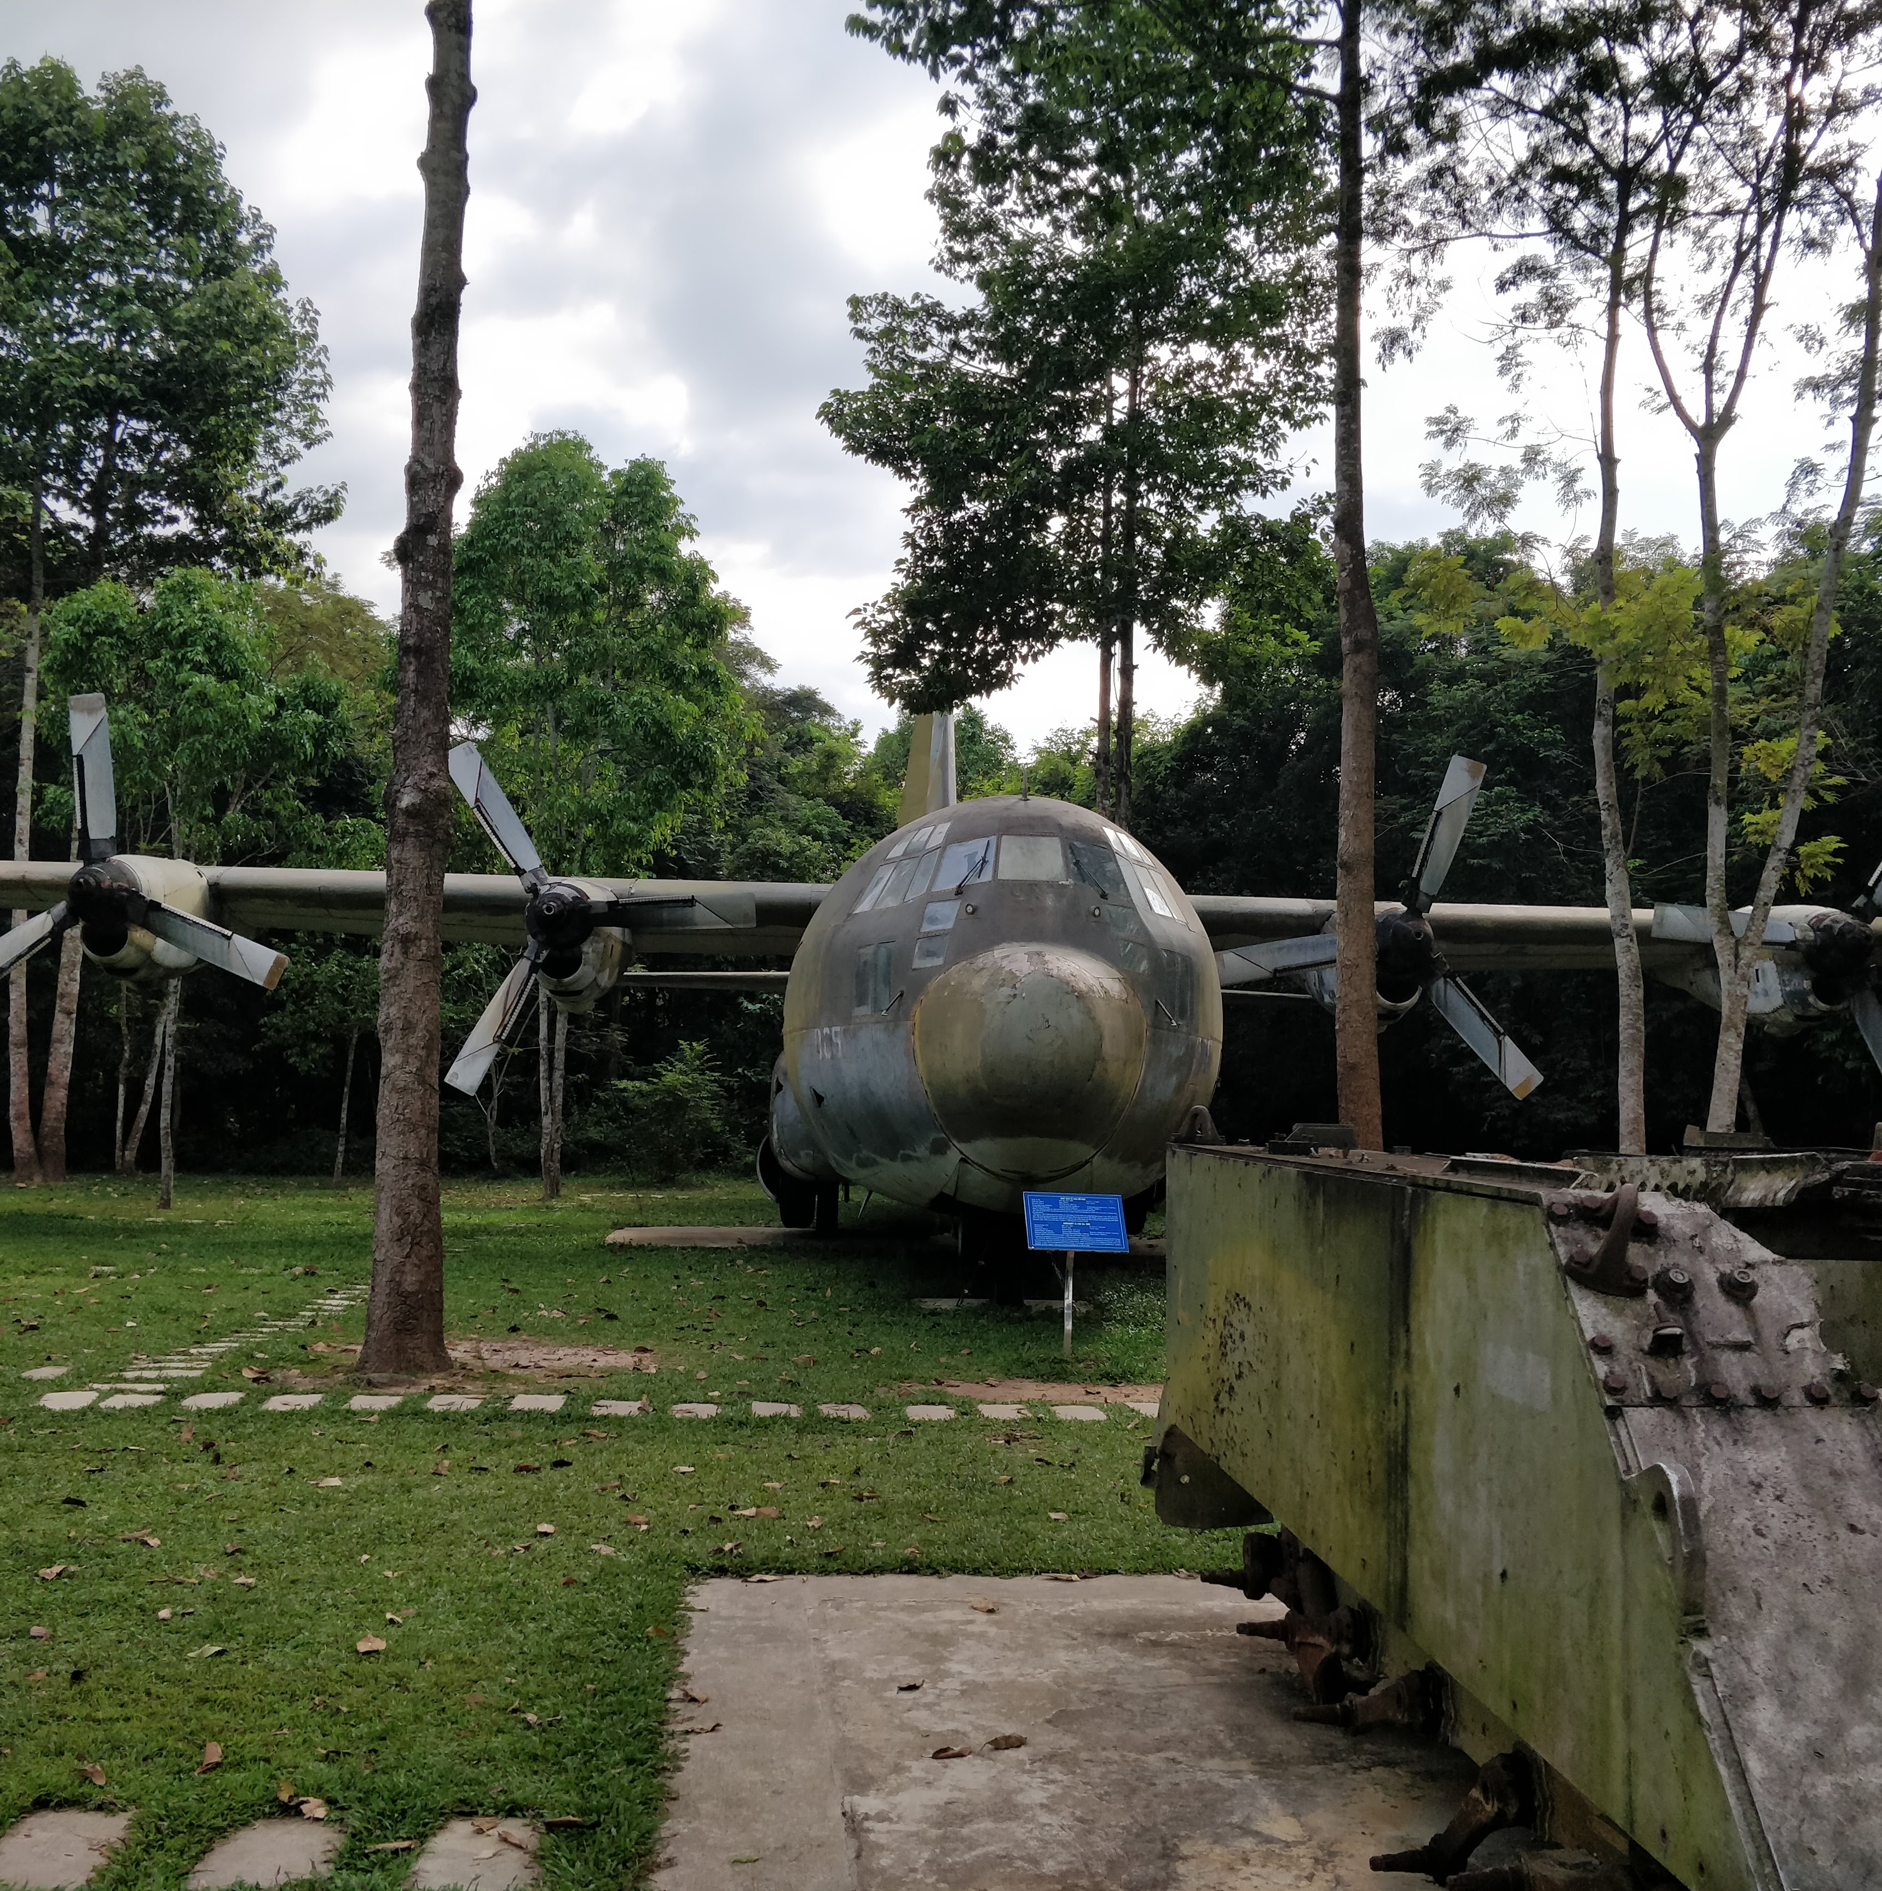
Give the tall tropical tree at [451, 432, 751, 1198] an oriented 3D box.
[{"bbox_3d":[-6.469,-2.628,33.009,5.730,14.610,5.440,2,-6,-11],"label":"tall tropical tree"}]

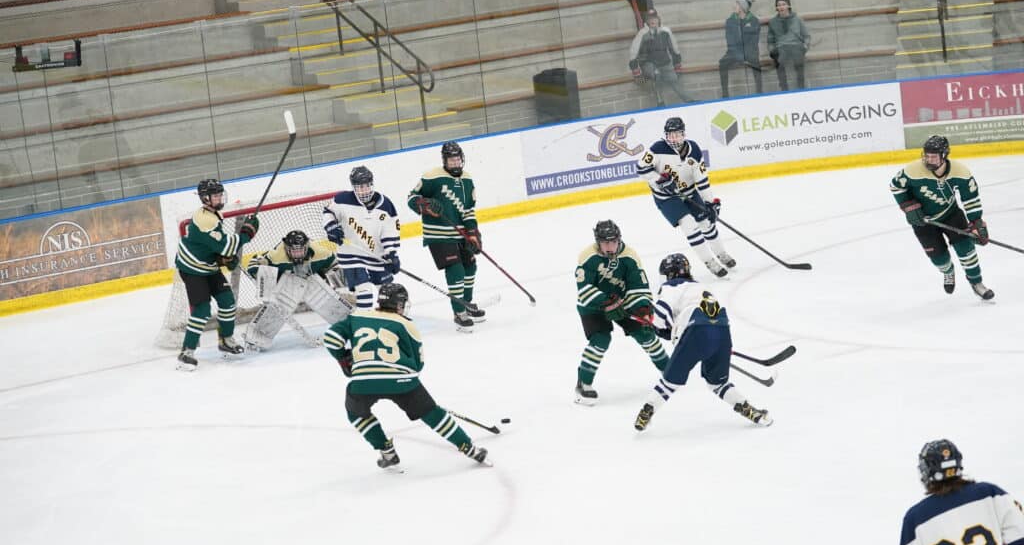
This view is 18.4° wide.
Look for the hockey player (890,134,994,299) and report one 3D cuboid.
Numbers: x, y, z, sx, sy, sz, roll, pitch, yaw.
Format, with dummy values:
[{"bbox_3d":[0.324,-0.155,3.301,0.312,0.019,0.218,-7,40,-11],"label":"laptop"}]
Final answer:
[{"bbox_3d":[3.895,-0.489,28.790,0.820,1.550,0.740,-7,8,-6],"label":"hockey player"}]

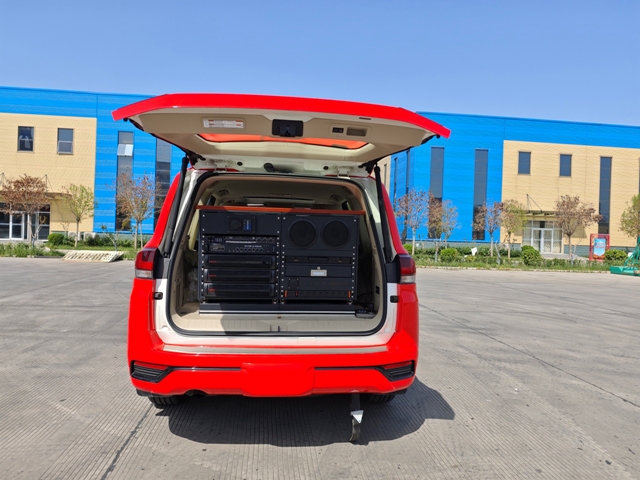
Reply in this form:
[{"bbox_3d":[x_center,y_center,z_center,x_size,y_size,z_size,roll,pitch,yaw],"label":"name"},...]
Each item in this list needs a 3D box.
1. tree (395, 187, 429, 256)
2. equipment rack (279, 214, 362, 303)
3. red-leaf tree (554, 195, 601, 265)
[{"bbox_3d":[6.241,-1.228,29.000,2.249,4.570,2.137,2,1,-6],"label":"tree"},{"bbox_3d":[-0.024,0.113,3.018,0.510,0.580,0.500,2,1,-6],"label":"equipment rack"},{"bbox_3d":[15.473,-0.630,25.500,2.734,4.198,2.597,2,1,-6],"label":"red-leaf tree"}]

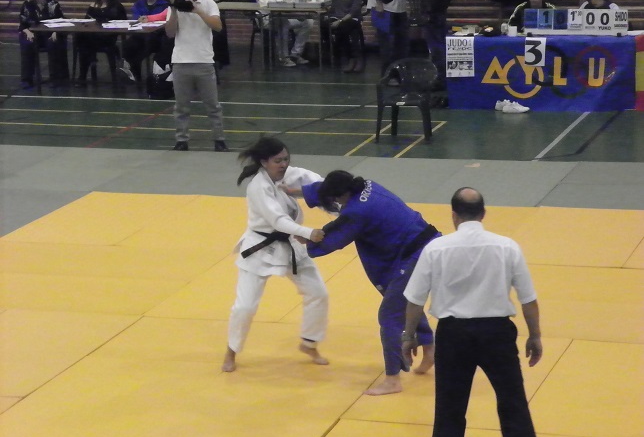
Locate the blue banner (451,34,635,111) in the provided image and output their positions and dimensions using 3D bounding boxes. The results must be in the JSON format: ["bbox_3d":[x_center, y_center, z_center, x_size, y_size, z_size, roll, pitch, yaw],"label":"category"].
[{"bbox_3d":[2.257,-1.489,24.100,1.950,0.780,0.050,1,12,10],"label":"blue banner"}]

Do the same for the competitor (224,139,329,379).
[{"bbox_3d":[-0.290,0.219,14.640,0.640,1.460,0.620,8,15,37],"label":"competitor"}]

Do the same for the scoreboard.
[{"bbox_3d":[2.595,-2.015,24.000,1.060,0.270,0.120,1,12,10],"label":"scoreboard"}]

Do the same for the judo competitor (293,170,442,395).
[{"bbox_3d":[0.278,0.379,14.330,0.900,1.310,0.620,3,12,17],"label":"judo competitor"}]

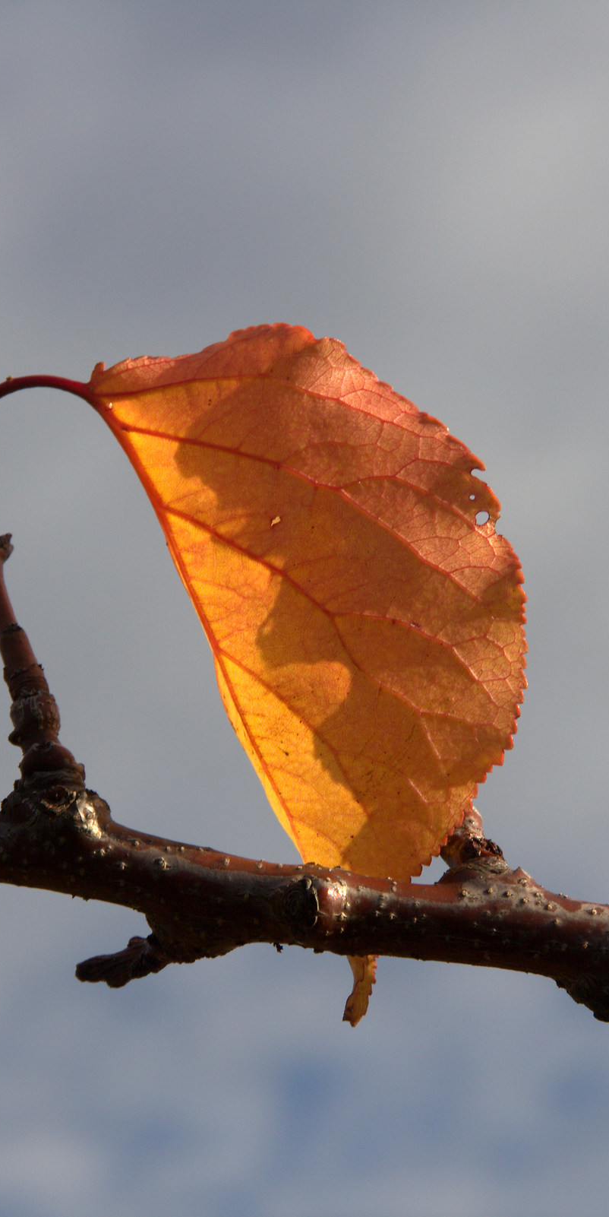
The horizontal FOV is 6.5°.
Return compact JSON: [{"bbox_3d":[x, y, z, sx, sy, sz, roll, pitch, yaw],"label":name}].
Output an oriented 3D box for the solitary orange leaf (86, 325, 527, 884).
[{"bbox_3d":[0.000,0.003,0.565,0.046,0.065,0.022,0,-15,0],"label":"solitary orange leaf"}]

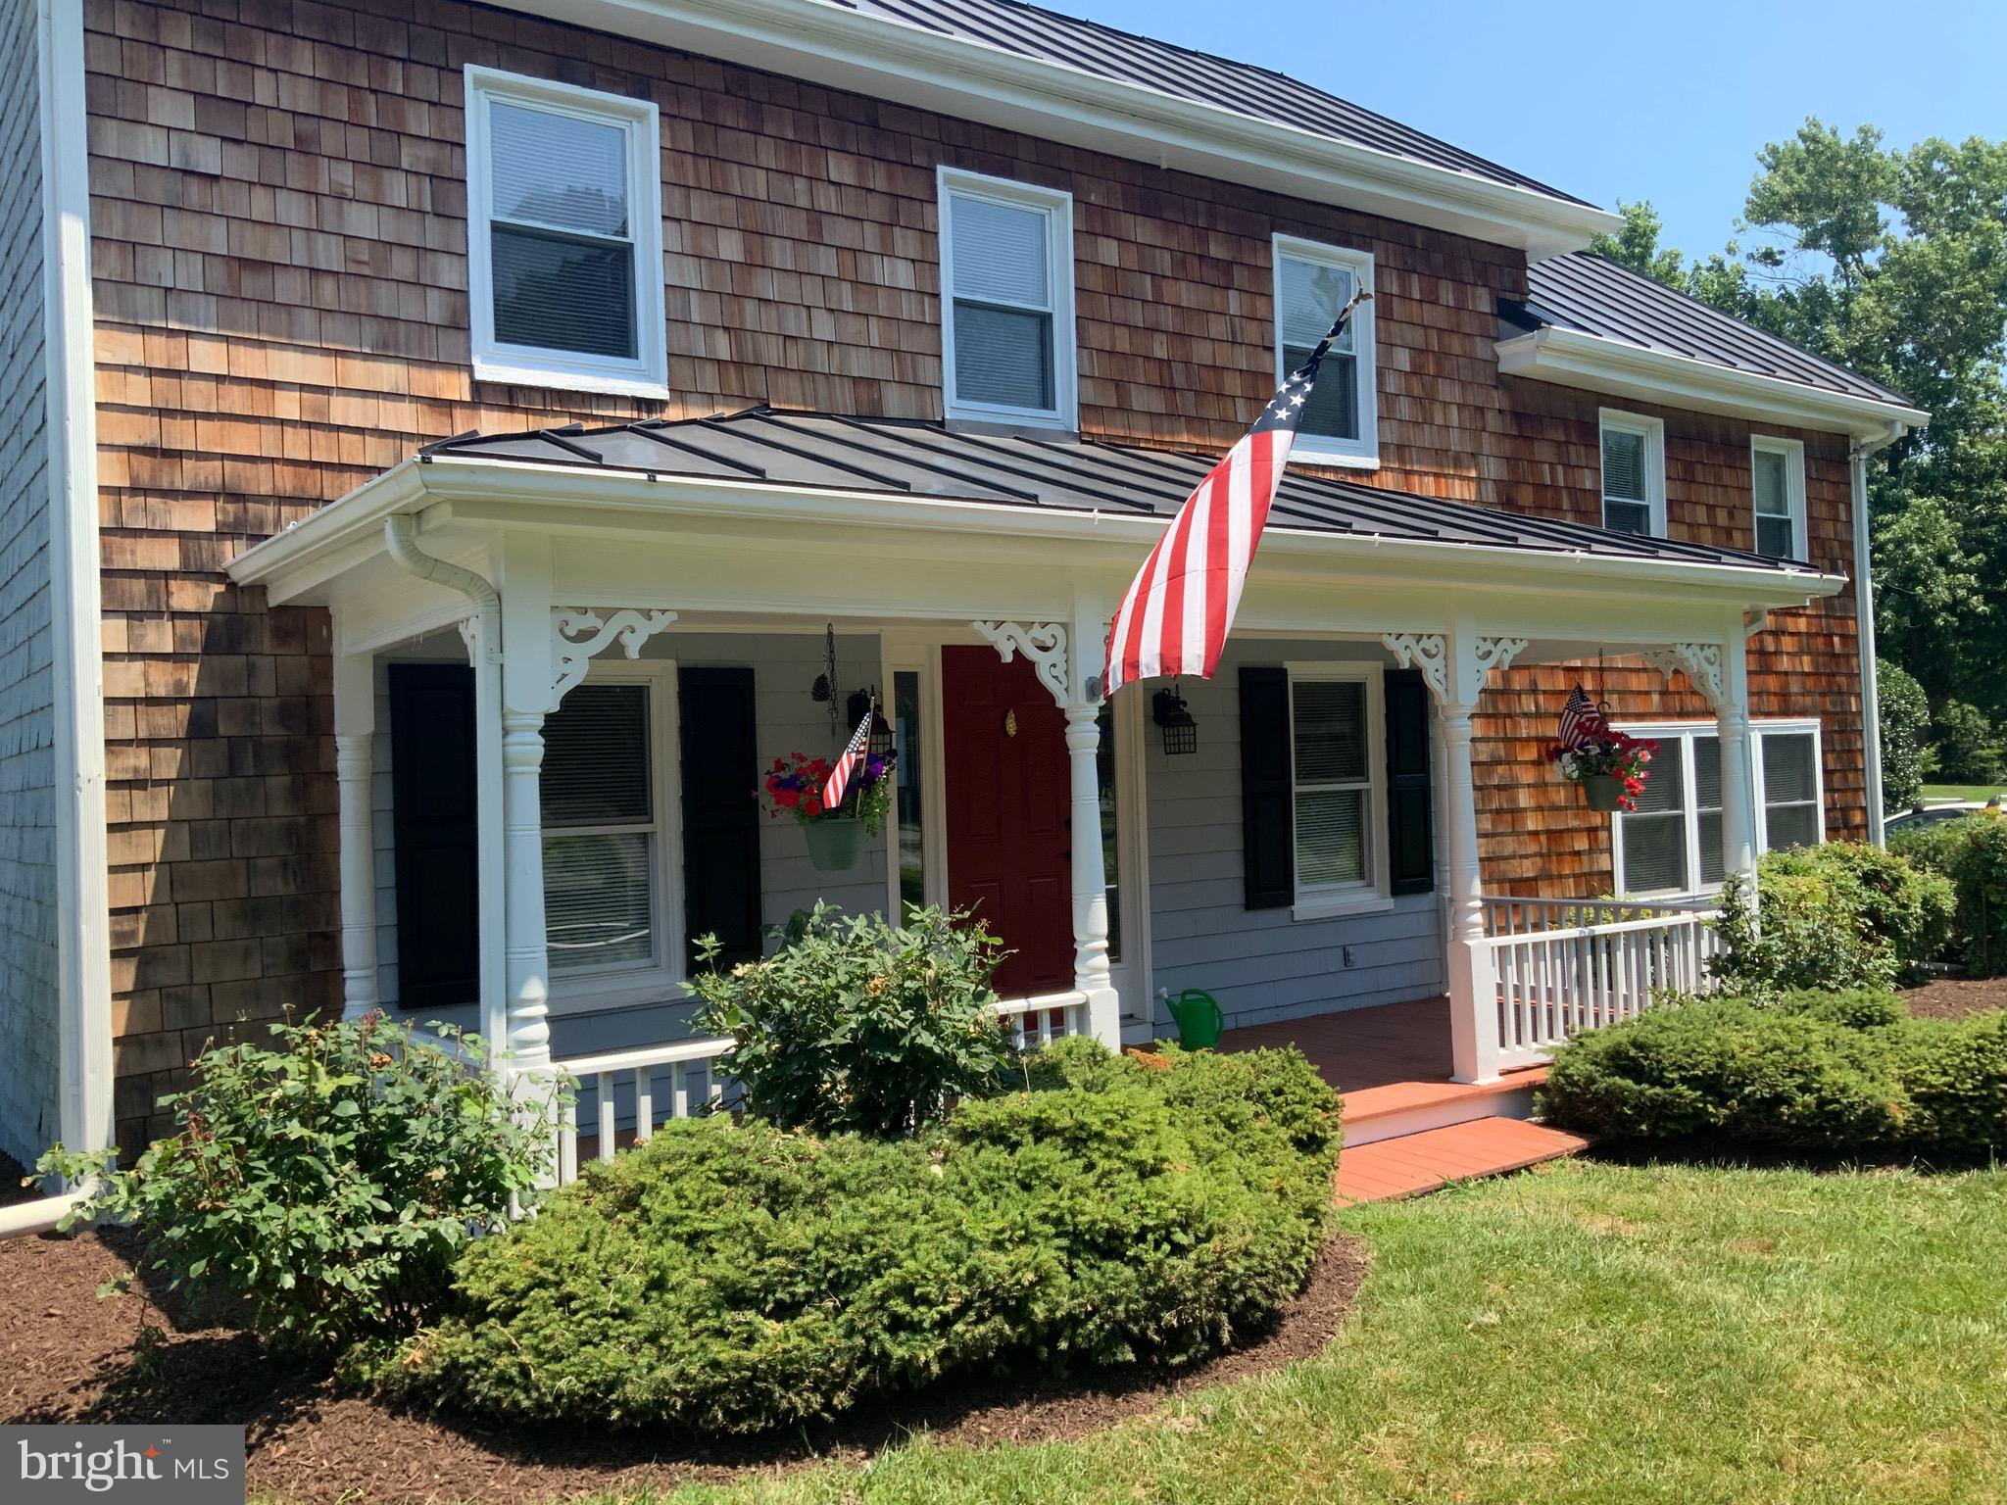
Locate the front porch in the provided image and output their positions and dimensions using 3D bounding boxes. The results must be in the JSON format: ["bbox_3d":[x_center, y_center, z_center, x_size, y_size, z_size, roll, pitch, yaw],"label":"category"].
[{"bbox_3d":[0.685,0.026,7.589,7.210,3.460,2.620,-1,-1,-35],"label":"front porch"}]

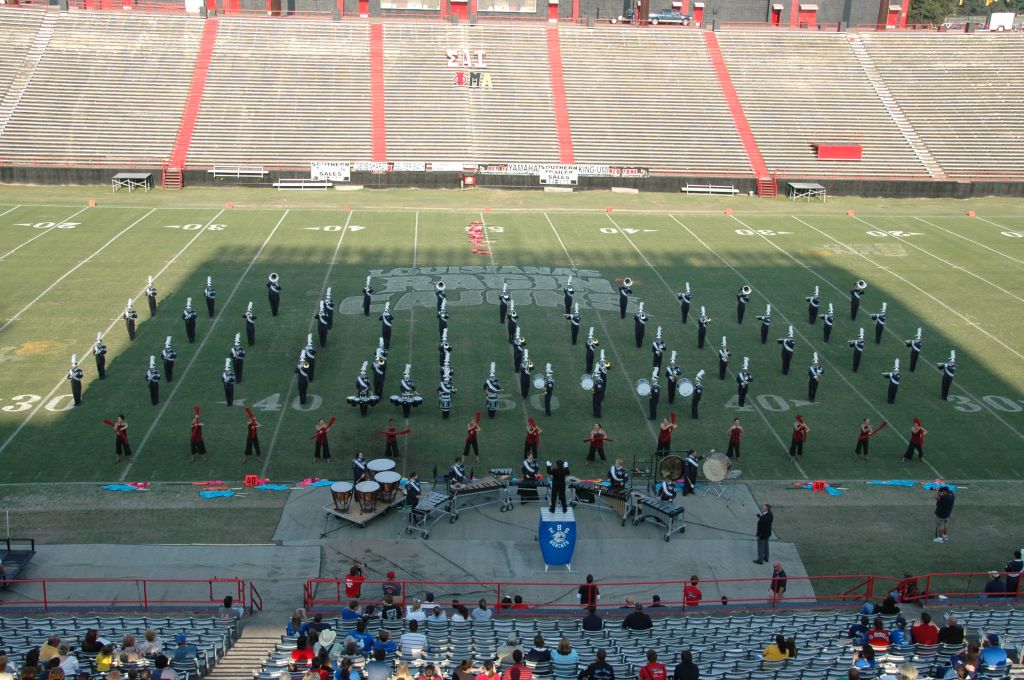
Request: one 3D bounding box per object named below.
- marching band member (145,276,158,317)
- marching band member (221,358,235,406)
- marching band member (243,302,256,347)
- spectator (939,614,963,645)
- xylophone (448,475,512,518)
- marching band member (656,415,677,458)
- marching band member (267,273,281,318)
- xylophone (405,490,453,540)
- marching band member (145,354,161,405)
[{"bbox_3d":[-17.454,-2.116,55.092,0.550,1.978,0.500,-3,17,-15],"label":"marching band member"},{"bbox_3d":[-10.686,1.632,42.863,0.550,1.910,0.580,0,17,-4],"label":"marching band member"},{"bbox_3d":[-11.851,-0.750,51.281,0.639,2.060,0.515,0,17,-4],"label":"marching band member"},{"bbox_3d":[9.161,6.315,24.060,0.560,1.280,0.780,0,17,-4],"label":"spectator"},{"bbox_3d":[-1.055,4.889,35.235,1.880,0.910,0.830,-5,19,-21],"label":"xylophone"},{"bbox_3d":[5.529,3.455,40.494,0.670,1.772,0.515,-8,19,-28],"label":"marching band member"},{"bbox_3d":[-11.278,-2.106,53.963,0.660,2.080,0.800,0,17,-4],"label":"marching band member"},{"bbox_3d":[-2.431,5.296,34.433,0.720,0.900,1.400,9,19,25],"label":"xylophone"},{"bbox_3d":[-13.498,1.470,42.722,0.560,2.000,0.460,0,17,-4],"label":"marching band member"}]

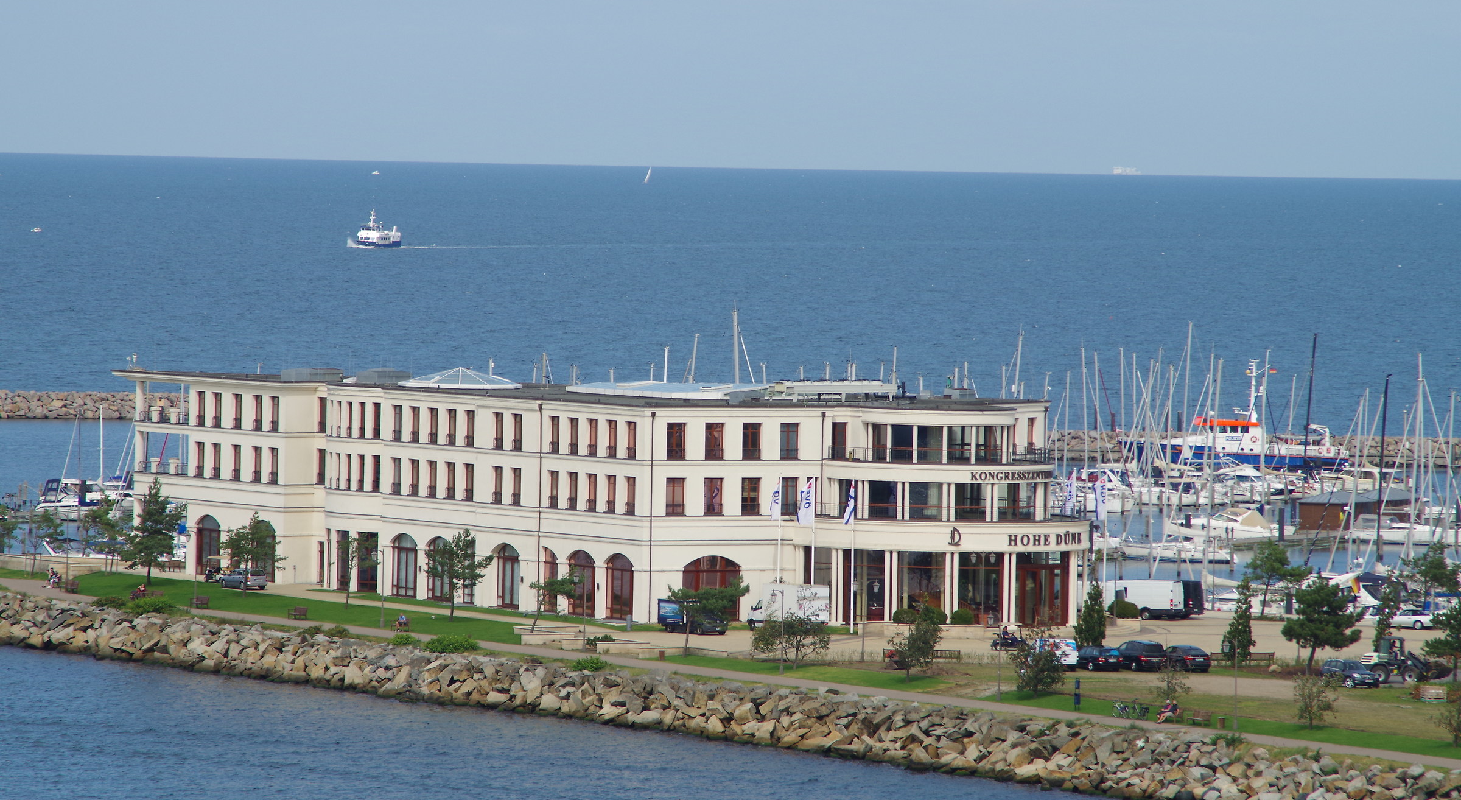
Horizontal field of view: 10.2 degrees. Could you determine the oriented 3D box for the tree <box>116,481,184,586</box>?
[{"bbox_3d":[-41.495,9.440,587.783,4.830,7.660,4.830,1,2,0],"label":"tree"}]

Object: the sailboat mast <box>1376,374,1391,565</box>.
[{"bbox_3d":[50.943,5.884,640.000,0.300,15.714,0.250,3,2,0],"label":"sailboat mast"}]

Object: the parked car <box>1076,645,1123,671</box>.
[{"bbox_3d":[23.749,16.581,527.371,1.780,1.460,4.620,0,2,-21],"label":"parked car"}]

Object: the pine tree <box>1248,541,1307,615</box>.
[{"bbox_3d":[38.315,12.514,574.461,4.240,5.310,4.240,1,2,0],"label":"pine tree"}]

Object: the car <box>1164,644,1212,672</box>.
[{"bbox_3d":[29.323,16.647,527.921,1.870,1.500,4.800,0,2,-20],"label":"car"}]

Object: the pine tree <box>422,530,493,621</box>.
[{"bbox_3d":[-18.797,12.146,566.008,4.889,6.309,4.645,1,2,0],"label":"pine tree"}]

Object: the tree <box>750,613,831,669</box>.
[{"bbox_3d":[3.811,15.360,521.261,5.083,3.558,4.829,1,2,0],"label":"tree"}]

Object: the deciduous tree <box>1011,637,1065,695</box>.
[{"bbox_3d":[18.707,16.248,499.445,3.270,3.688,3.107,1,2,0],"label":"deciduous tree"}]

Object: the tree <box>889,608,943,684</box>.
[{"bbox_3d":[11.564,15.238,511.054,3.418,4.699,3.247,1,2,0],"label":"tree"}]

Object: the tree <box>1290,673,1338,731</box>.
[{"bbox_3d":[32.938,16.996,462.470,2.580,3.190,2.580,1,2,0],"label":"tree"}]

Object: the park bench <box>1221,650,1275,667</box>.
[{"bbox_3d":[32.564,16.379,519.128,3.750,0.850,0.650,1,2,-16],"label":"park bench"}]

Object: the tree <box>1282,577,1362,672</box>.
[{"bbox_3d":[37.946,14.483,525.590,5.126,6.261,4.870,1,2,0],"label":"tree"}]

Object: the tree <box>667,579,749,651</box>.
[{"bbox_3d":[-1.412,13.771,519.992,5.210,4.750,4.950,1,2,0],"label":"tree"}]

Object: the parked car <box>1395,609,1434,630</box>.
[{"bbox_3d":[46.089,15.020,562.215,4.300,1.360,1.720,1,2,-10],"label":"parked car"}]

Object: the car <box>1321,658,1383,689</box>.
[{"bbox_3d":[38.968,17.131,515.003,1.880,1.700,4.620,0,2,-29],"label":"car"}]

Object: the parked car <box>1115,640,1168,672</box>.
[{"bbox_3d":[25.655,15.974,513.466,1.920,1.760,4.800,0,2,-18],"label":"parked car"}]

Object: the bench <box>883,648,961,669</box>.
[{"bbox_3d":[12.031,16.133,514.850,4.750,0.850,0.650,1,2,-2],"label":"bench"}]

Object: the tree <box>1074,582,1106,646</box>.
[{"bbox_3d":[22.878,13.969,522.437,2.180,5.100,2.180,1,2,0],"label":"tree"}]

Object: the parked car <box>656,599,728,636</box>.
[{"bbox_3d":[-2.571,14.802,558.319,1.930,2.100,5.100,0,2,-40],"label":"parked car"}]

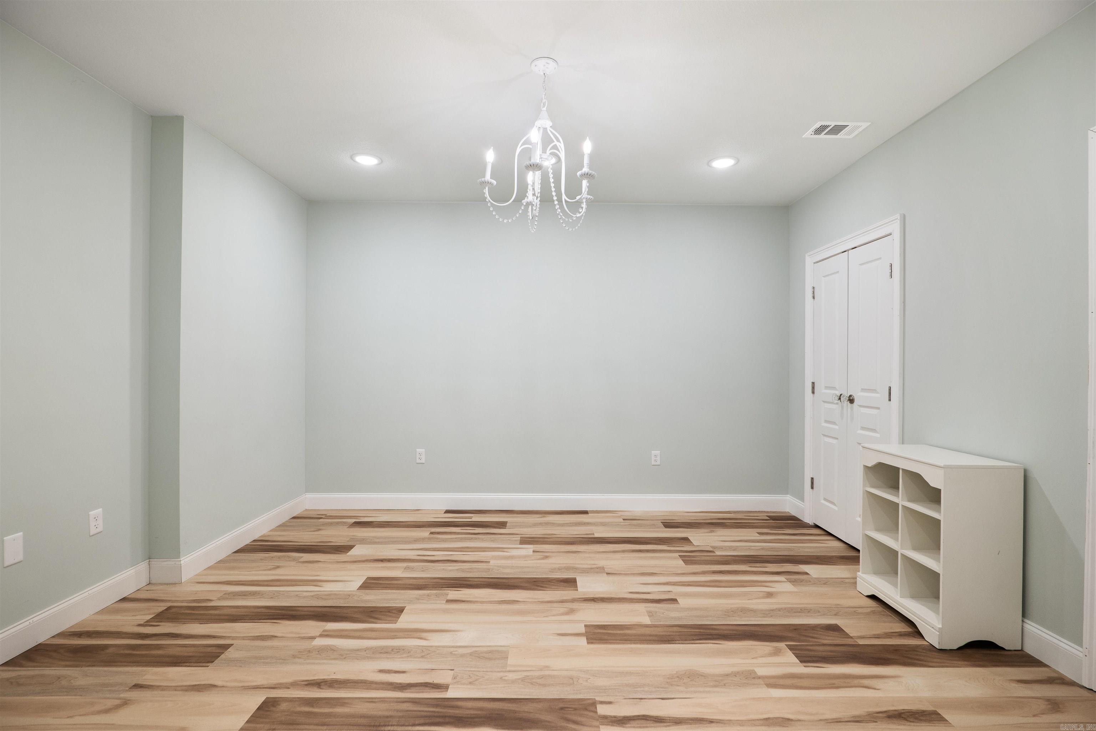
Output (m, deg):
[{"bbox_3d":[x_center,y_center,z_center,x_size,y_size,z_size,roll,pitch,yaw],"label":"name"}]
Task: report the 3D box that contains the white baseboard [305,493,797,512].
[{"bbox_3d":[-0.002,1.168,4.158,4.108,0.131,0.014,0,0,0],"label":"white baseboard"}]

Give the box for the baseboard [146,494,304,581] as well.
[{"bbox_3d":[-2.145,1.156,3.432,0.187,0.131,1.417,0,0,0],"label":"baseboard"}]

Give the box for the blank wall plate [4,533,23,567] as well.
[{"bbox_3d":[-2.233,0.770,2.037,0.007,0.121,0.072,0,0,0],"label":"blank wall plate"}]

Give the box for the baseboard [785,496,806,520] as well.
[{"bbox_3d":[2.060,1.176,4.030,0.014,0.131,0.292,0,0,0],"label":"baseboard"}]

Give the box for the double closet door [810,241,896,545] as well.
[{"bbox_3d":[2.087,0.213,3.355,0.042,2.005,0.846,0,0,0],"label":"double closet door"}]

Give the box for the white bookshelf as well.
[{"bbox_3d":[1.879,0.834,2.399,0.365,0.804,0.561,0,0,0],"label":"white bookshelf"}]

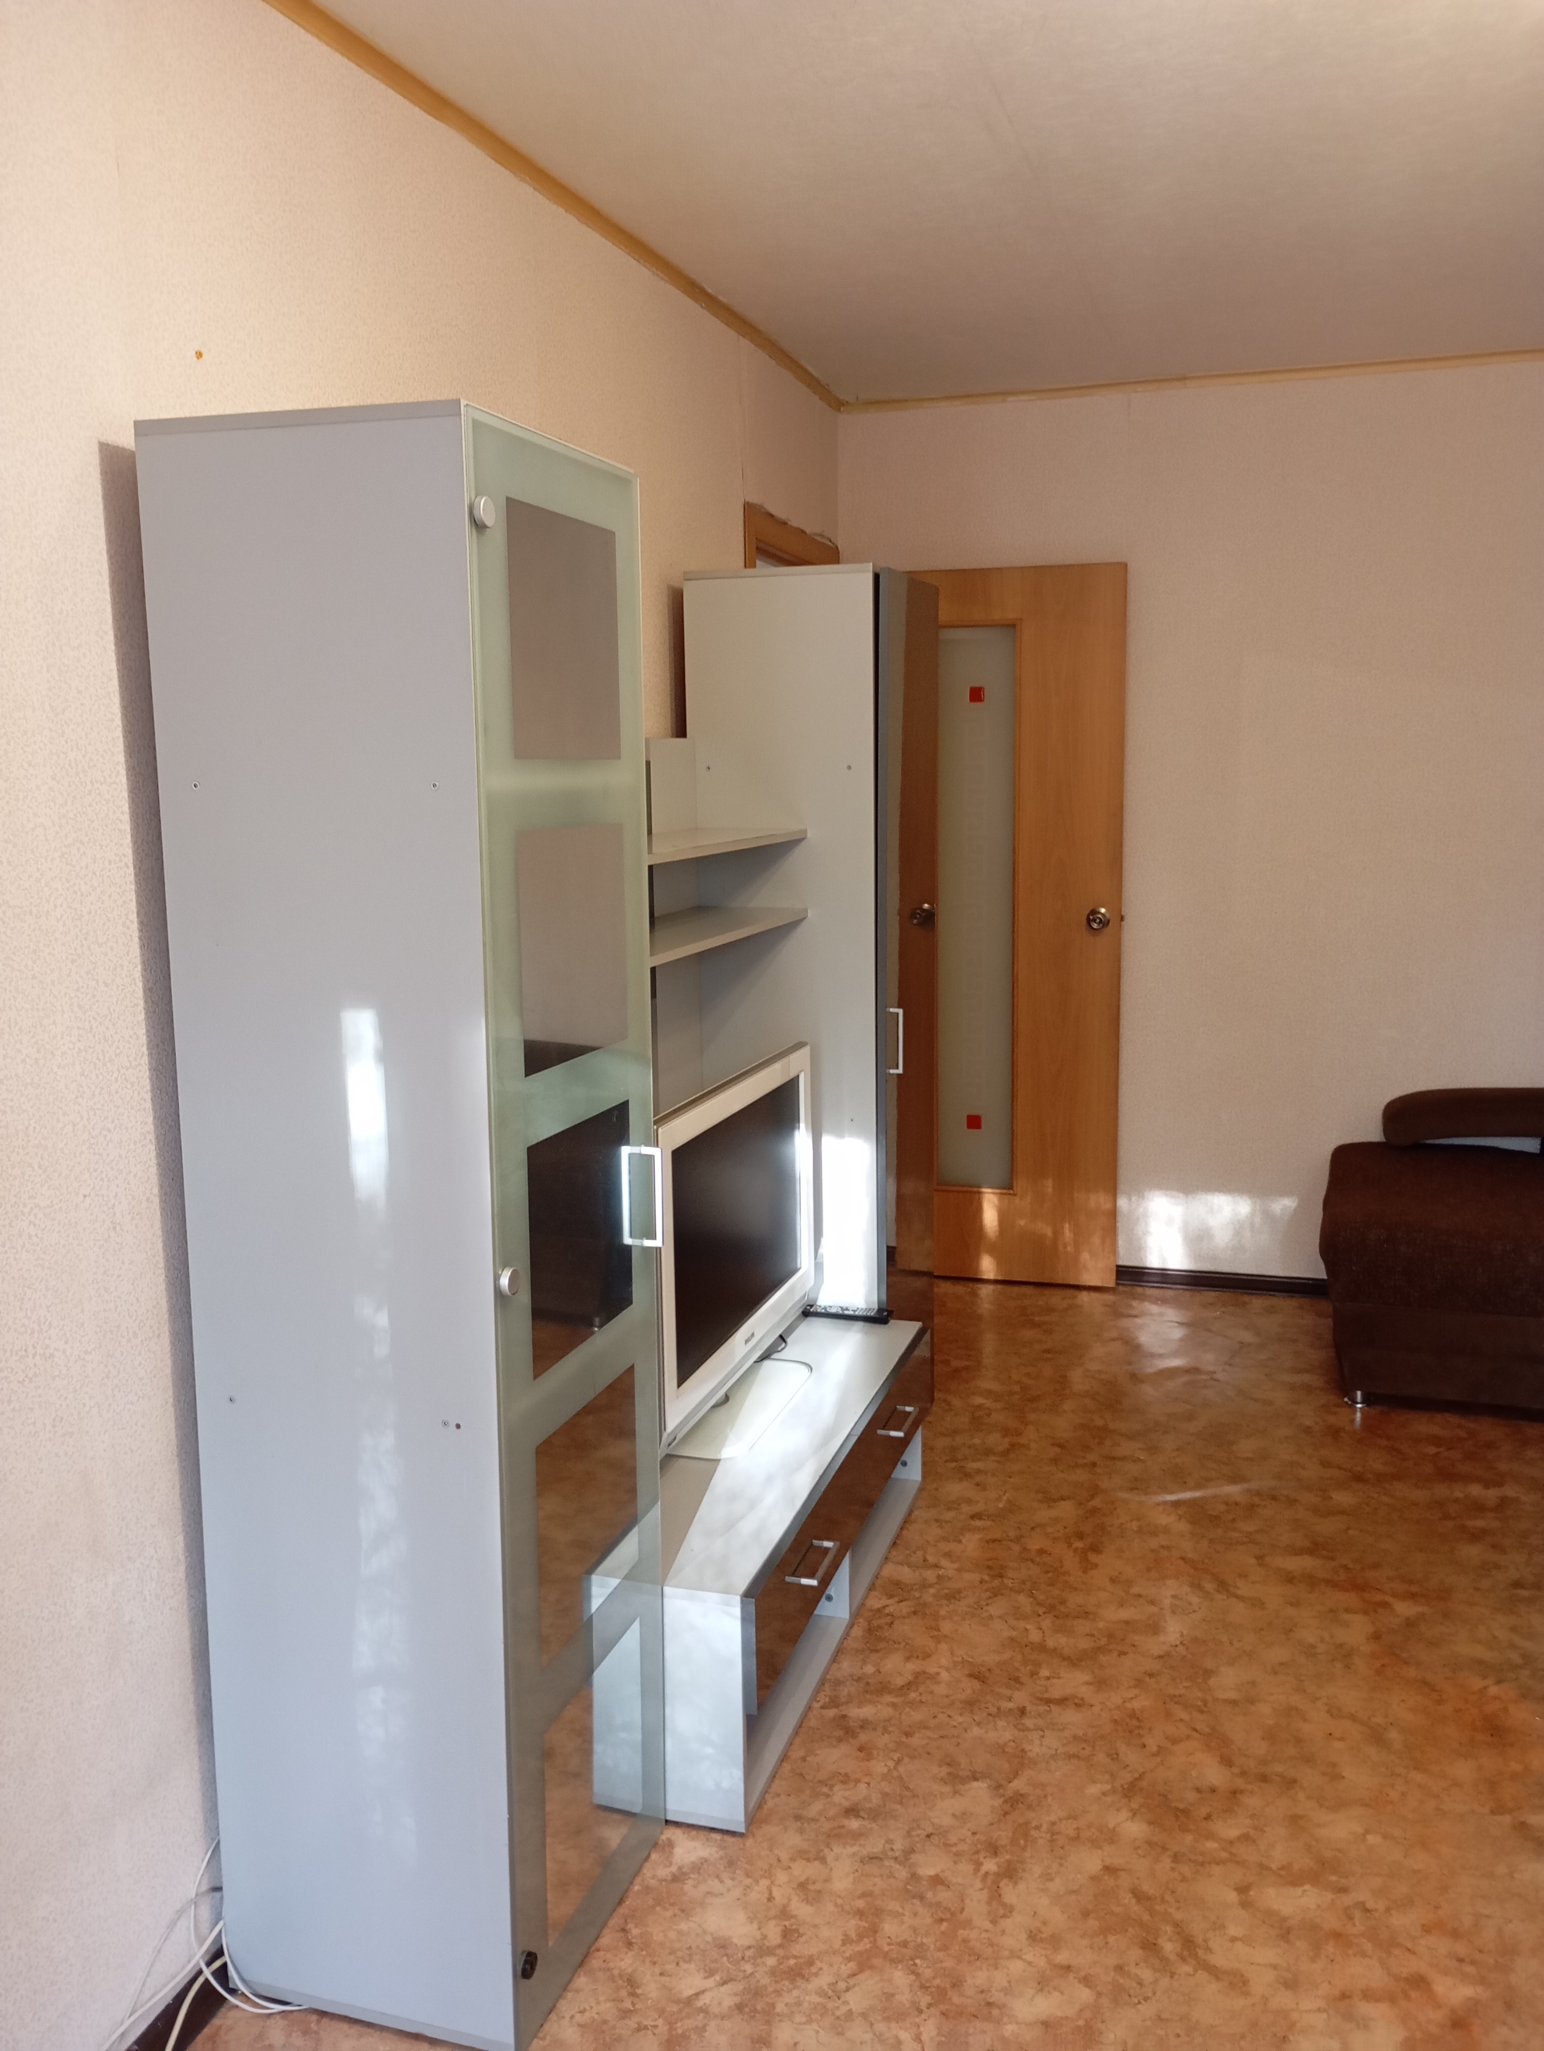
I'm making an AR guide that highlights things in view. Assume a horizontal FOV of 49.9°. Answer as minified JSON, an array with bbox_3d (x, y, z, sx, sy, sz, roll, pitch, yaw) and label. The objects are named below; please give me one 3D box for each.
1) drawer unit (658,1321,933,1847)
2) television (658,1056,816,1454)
[{"bbox_3d":[-0.089,0.887,3.019,0.513,0.363,1.207,3,10,17],"label":"drawer unit"},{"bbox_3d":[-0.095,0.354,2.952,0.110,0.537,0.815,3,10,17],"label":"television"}]

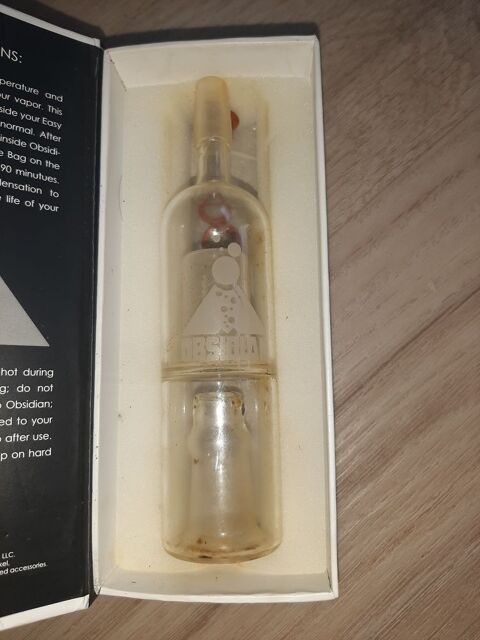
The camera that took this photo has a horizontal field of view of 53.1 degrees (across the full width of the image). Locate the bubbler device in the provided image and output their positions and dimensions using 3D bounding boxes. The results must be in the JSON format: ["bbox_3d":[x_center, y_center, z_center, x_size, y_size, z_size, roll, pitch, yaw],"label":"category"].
[{"bbox_3d":[-0.009,-0.008,0.188,0.044,0.044,0.180,-1,83,-4],"label":"bubbler device"}]

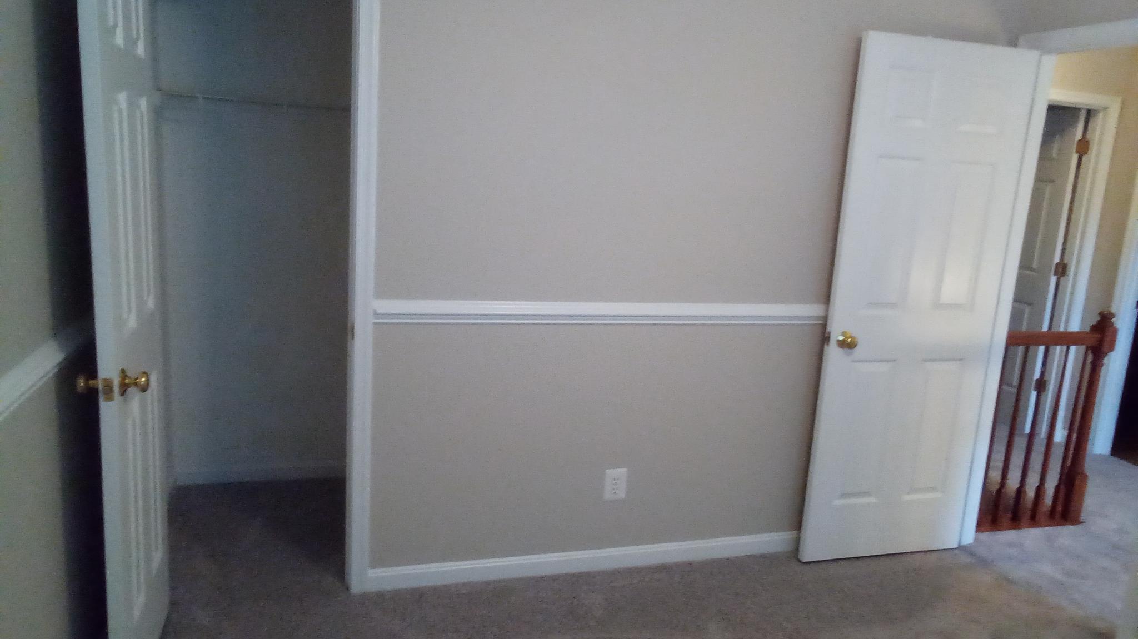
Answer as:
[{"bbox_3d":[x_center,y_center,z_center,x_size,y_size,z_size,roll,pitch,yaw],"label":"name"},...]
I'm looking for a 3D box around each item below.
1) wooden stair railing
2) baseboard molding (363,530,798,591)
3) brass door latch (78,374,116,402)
[{"bbox_3d":[2.123,0.456,3.726,0.690,1.010,0.110,0,11,-17],"label":"wooden stair railing"},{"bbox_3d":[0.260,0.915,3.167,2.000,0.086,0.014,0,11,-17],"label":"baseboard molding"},{"bbox_3d":[-1.140,0.159,1.978,0.090,0.060,0.085,0,11,-17],"label":"brass door latch"}]

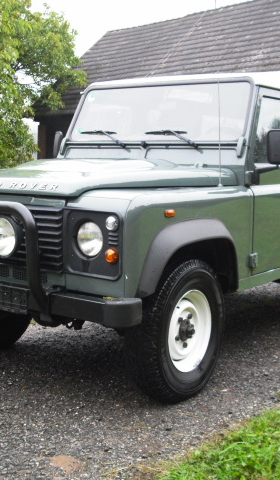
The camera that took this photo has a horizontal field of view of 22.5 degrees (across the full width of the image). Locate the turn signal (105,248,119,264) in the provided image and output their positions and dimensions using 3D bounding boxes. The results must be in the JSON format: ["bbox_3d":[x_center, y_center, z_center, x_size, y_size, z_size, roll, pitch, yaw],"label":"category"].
[{"bbox_3d":[-0.135,0.077,3.353,0.070,0.070,0.045,6,7,35],"label":"turn signal"}]

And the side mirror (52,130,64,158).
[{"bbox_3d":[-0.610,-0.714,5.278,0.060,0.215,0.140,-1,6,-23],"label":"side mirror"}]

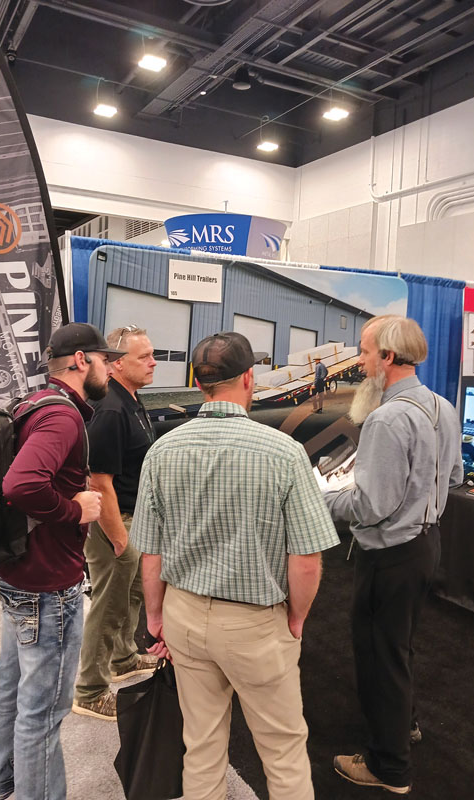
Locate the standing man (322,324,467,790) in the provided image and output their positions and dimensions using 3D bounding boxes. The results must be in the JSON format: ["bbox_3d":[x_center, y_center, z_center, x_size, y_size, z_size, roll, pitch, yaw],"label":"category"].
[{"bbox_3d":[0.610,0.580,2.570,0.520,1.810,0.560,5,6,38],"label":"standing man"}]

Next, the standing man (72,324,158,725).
[{"bbox_3d":[-0.525,0.530,2.950,0.420,1.770,0.570,3,5,16],"label":"standing man"}]

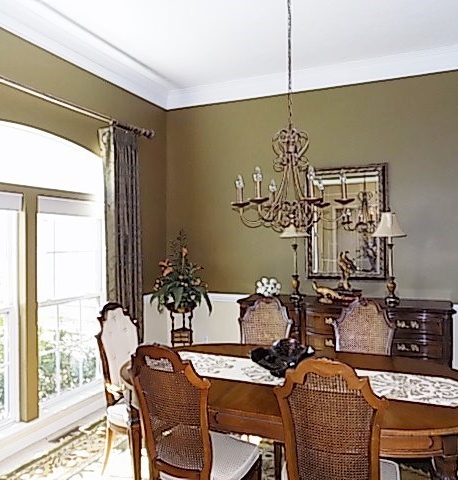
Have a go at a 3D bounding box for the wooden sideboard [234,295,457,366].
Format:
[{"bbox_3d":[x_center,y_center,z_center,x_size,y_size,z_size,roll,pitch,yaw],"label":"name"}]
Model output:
[{"bbox_3d":[0.981,1.007,3.748,1.800,0.925,0.500,0,0,23],"label":"wooden sideboard"}]

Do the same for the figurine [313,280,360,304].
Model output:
[{"bbox_3d":[0.923,0.448,3.694,0.380,0.200,0.150,0,0,23],"label":"figurine"}]

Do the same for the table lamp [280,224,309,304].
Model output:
[{"bbox_3d":[0.582,0.163,3.752,0.270,0.770,0.270,0,0,23],"label":"table lamp"}]

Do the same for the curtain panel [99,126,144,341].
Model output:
[{"bbox_3d":[-0.956,0.260,3.853,0.150,2.450,0.580,0,0,23],"label":"curtain panel"}]

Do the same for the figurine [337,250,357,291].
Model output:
[{"bbox_3d":[1.025,0.265,3.694,0.170,0.360,0.150,0,0,23],"label":"figurine"}]

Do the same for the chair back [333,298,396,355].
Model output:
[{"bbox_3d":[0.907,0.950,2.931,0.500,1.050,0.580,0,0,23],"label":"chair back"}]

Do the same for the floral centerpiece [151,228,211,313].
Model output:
[{"bbox_3d":[-0.481,0.327,4.227,0.600,0.810,0.570,0,0,0],"label":"floral centerpiece"}]

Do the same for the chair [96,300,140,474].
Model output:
[{"bbox_3d":[-0.498,0.956,2.822,0.620,1.050,0.550,0,0,28],"label":"chair"}]

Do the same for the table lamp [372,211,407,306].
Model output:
[{"bbox_3d":[1.312,0.158,3.452,0.270,0.770,0.270,0,0,23],"label":"table lamp"}]

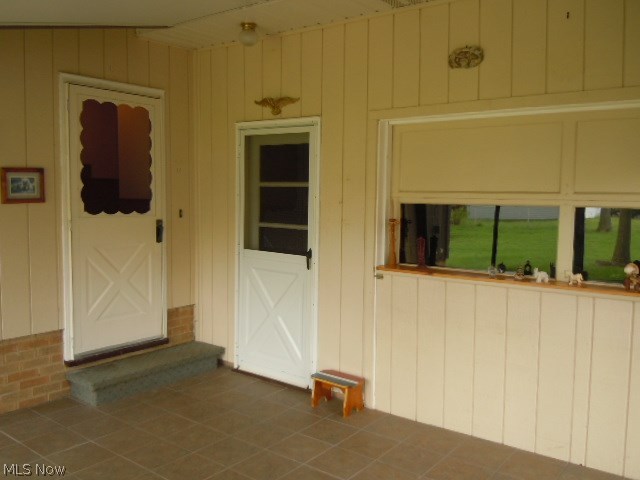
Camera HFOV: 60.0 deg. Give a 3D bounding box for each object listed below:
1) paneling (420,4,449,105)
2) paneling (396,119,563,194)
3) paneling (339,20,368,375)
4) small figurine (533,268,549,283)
[{"bbox_3d":[0.763,-1.219,3.686,0.206,0.635,0.025,4,5,36],"label":"paneling"},{"bbox_3d":[1.028,-0.529,3.686,1.090,0.425,0.030,4,5,36],"label":"paneling"},{"bbox_3d":[0.254,-0.164,4.106,0.205,2.810,0.020,4,5,36],"label":"paneling"},{"bbox_3d":[1.339,0.214,3.357,0.080,0.090,0.040,4,5,36],"label":"small figurine"}]

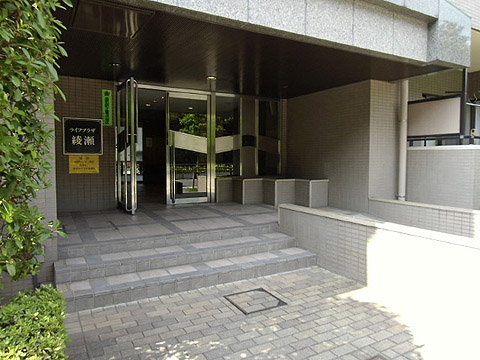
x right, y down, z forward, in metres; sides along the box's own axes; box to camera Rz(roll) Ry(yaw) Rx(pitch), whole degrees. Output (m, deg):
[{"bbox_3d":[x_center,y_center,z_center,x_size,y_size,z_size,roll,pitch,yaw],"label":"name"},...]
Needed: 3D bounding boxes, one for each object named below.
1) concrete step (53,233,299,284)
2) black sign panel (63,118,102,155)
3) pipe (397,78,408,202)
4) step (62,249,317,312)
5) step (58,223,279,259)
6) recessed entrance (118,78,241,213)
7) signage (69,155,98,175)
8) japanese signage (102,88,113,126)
[{"bbox_3d":[-0.589,0.889,4.053,2.879,0.125,0.441,-1,3,-29],"label":"concrete step"},{"bbox_3d":[-2.571,-0.708,5.484,0.594,0.597,0.040,-1,3,-29],"label":"black sign panel"},{"bbox_3d":[2.830,-0.682,5.750,0.114,2.120,0.114,-1,3,-29],"label":"pipe"},{"bbox_3d":[-0.385,1.046,3.689,2.879,0.148,0.407,-1,3,-29],"label":"step"},{"bbox_3d":[-0.782,0.739,4.396,2.879,0.136,0.360,-1,3,-29],"label":"step"},{"bbox_3d":[-0.927,-0.602,6.119,2.512,2.168,0.630,-1,3,-29],"label":"recessed entrance"},{"bbox_3d":[-2.574,-0.253,5.519,0.453,0.300,0.020,-1,3,-29],"label":"signage"},{"bbox_3d":[-2.244,-1.218,5.648,0.156,0.611,0.020,-1,3,-29],"label":"japanese signage"}]

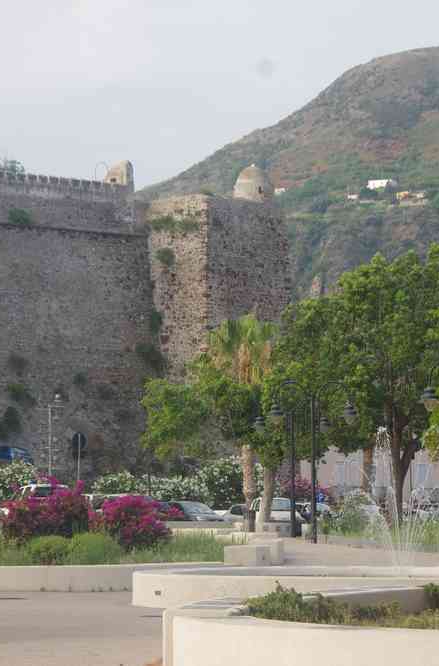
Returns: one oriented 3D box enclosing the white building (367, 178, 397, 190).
[{"bbox_3d":[87.237,-79.429,1300.000,13.000,5.500,8.000,-1,-4,11],"label":"white building"}]

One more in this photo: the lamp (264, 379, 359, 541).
[{"bbox_3d":[2.595,3.529,66.300,2.400,4.500,0.450,0,-4,3],"label":"lamp"}]

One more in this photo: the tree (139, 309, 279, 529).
[{"bbox_3d":[-0.331,3.114,84.000,4.700,7.400,4.600,0,-3,0],"label":"tree"}]

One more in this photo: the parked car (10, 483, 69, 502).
[{"bbox_3d":[-6.305,6.181,86.000,4.100,1.620,1.720,3,-5,-40],"label":"parked car"}]

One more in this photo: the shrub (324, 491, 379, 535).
[{"bbox_3d":[3.882,5.309,71.000,1.550,1.300,1.400,0,-3,0],"label":"shrub"}]

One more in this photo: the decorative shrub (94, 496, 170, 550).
[{"bbox_3d":[-1.567,3.521,44.500,1.400,1.120,1.300,0,-4,0],"label":"decorative shrub"}]

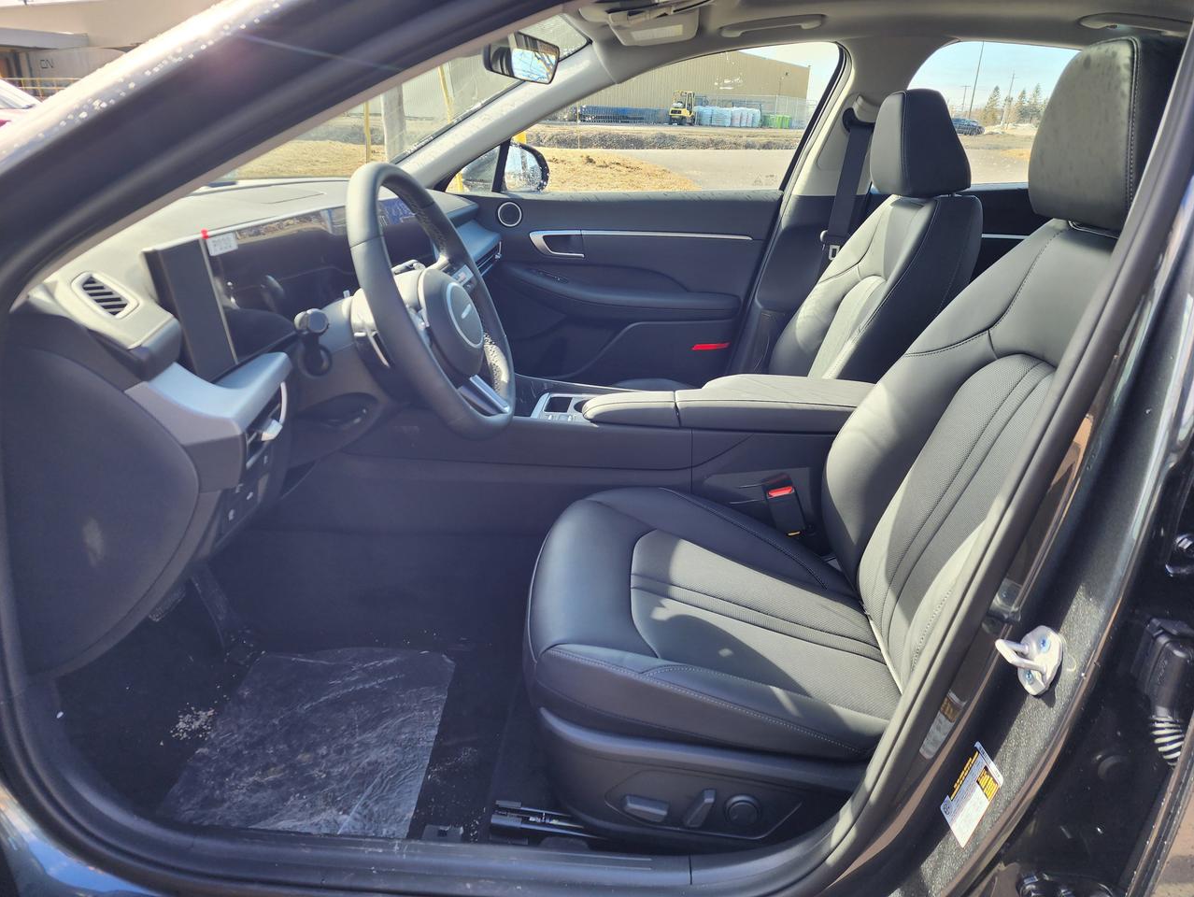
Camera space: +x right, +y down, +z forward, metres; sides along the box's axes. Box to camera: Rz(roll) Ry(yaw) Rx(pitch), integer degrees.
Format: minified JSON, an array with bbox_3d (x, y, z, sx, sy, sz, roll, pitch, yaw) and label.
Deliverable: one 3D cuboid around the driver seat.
[{"bbox_3d":[0.284,-0.013,1.046,0.770,0.925,0.540,2,23,4],"label":"driver seat"}]

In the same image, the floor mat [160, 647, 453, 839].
[{"bbox_3d":[-0.436,0.454,1.268,0.360,0.015,0.410,0,23,1],"label":"floor mat"}]

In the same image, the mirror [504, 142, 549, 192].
[{"bbox_3d":[-0.236,-0.778,2.204,0.120,0.155,0.210,9,25,21],"label":"mirror"}]

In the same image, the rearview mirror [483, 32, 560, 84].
[{"bbox_3d":[-0.117,-0.601,1.232,0.045,0.066,0.235,15,27,23],"label":"rearview mirror"}]

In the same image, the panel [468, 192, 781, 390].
[{"bbox_3d":[0.030,-0.386,2.115,0.880,0.570,0.130,2,23,4],"label":"panel"}]

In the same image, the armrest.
[{"bbox_3d":[0.257,-0.088,1.415,0.540,0.070,0.185,2,23,4],"label":"armrest"}]

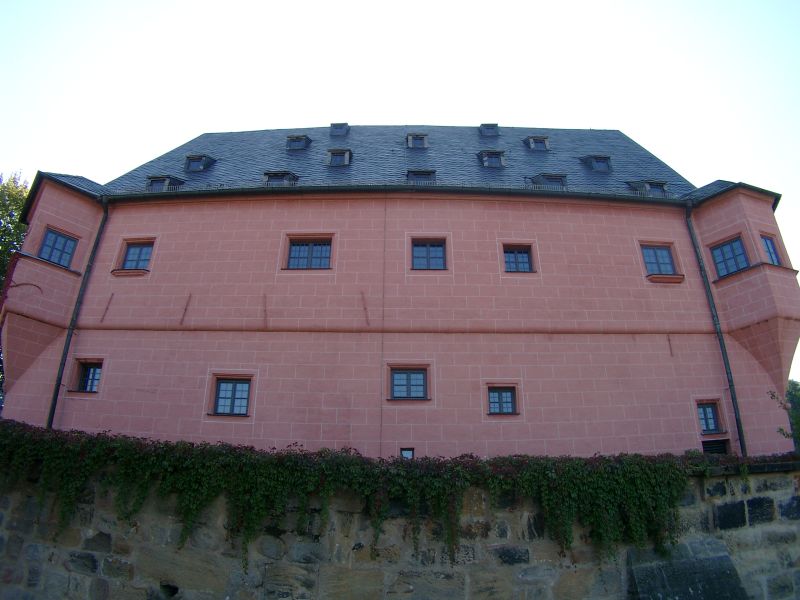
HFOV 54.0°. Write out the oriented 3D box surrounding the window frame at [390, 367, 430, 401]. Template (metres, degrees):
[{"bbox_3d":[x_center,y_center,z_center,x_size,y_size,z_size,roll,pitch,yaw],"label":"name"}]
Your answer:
[{"bbox_3d":[0.241,2.376,22.395,1.123,0.964,0.200,0,-31,0],"label":"window frame"}]

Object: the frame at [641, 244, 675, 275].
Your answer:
[{"bbox_3d":[8.080,-1.270,24.586,0.906,0.991,0.200,0,-31,0],"label":"frame"}]

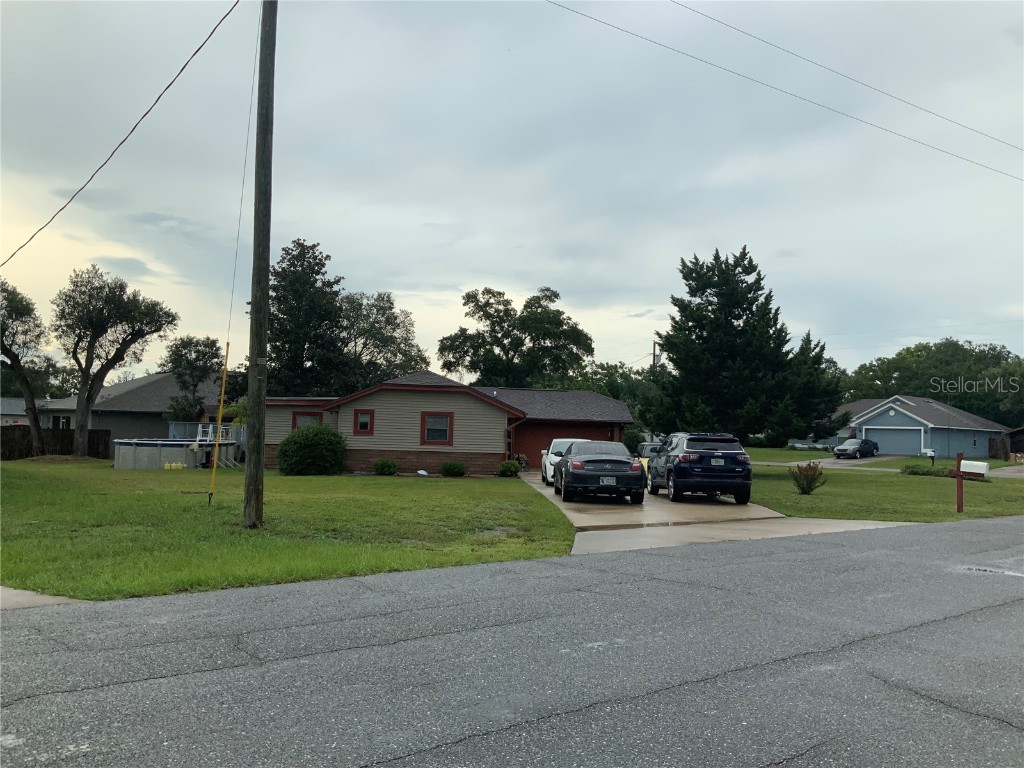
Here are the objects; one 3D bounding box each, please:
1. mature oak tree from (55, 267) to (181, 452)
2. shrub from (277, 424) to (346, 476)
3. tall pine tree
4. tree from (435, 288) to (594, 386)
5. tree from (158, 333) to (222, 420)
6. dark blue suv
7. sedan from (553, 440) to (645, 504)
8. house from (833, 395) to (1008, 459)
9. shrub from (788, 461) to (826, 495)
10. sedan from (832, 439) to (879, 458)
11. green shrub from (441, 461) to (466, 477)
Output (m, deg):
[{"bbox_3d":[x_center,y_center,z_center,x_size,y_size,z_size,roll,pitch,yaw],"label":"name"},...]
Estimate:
[{"bbox_3d":[-20.567,-1.073,44.500,6.500,9.900,6.000,2,-4,-5],"label":"mature oak tree"},{"bbox_3d":[-6.801,2.203,29.100,2.350,1.720,2.200,2,-4,-5],"label":"shrub"},{"bbox_3d":[9.781,-0.944,35.138,8.000,9.350,7.800,2,-3,0],"label":"tall pine tree"},{"bbox_3d":[0.321,-0.747,56.148,10.300,11.100,10.000,2,-3,0],"label":"tree"},{"bbox_3d":[-17.613,0.810,47.000,3.500,6.600,3.400,2,-4,-5],"label":"tree"},{"bbox_3d":[4.580,2.061,21.600,1.840,1.640,4.400,2,-4,-3],"label":"dark blue suv"},{"bbox_3d":[2.011,2.035,20.137,1.830,1.360,4.520,2,-3,0],"label":"sedan"},{"bbox_3d":[36.399,4.057,82.068,16.200,5.400,14.300,5,-5,-42],"label":"house"},{"bbox_3d":[7.883,2.459,22.807,1.020,0.920,0.950,2,-3,0],"label":"shrub"},{"bbox_3d":[27.216,5.075,67.864,4.750,1.470,1.820,5,-5,-42],"label":"sedan"},{"bbox_3d":[-2.106,2.991,30.572,0.880,0.570,0.800,2,-3,0],"label":"green shrub"}]

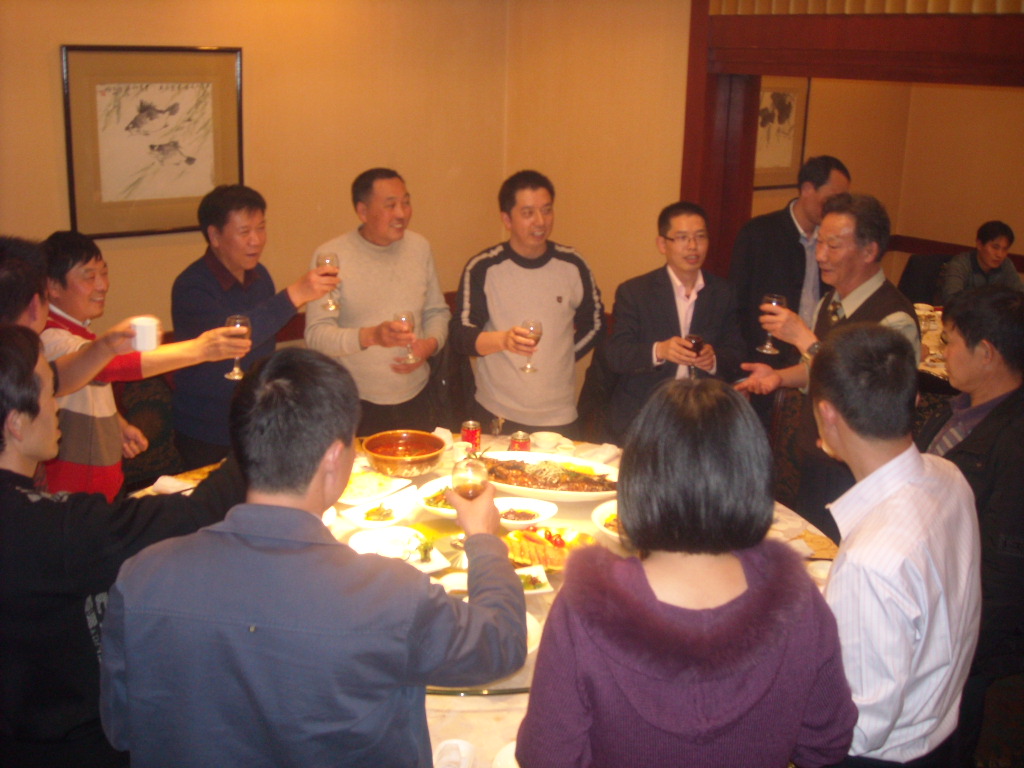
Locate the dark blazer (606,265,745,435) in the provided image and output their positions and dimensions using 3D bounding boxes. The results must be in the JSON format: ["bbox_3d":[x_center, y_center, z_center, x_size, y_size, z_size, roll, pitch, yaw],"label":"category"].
[{"bbox_3d":[0.563,-0.053,3.728,0.490,0.730,0.360,0,18,-1],"label":"dark blazer"}]

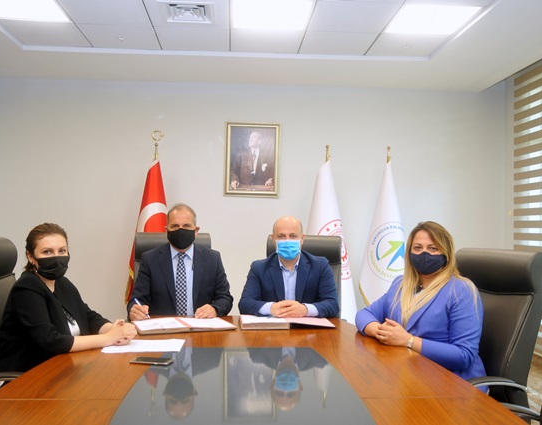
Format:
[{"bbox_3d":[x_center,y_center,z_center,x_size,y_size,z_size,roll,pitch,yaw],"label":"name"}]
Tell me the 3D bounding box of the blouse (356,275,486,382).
[{"bbox_3d":[0.600,0.481,2.158,0.360,0.480,0.530,2,-2,-37],"label":"blouse"}]

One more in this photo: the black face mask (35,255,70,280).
[{"bbox_3d":[-0.826,0.208,2.080,0.085,0.100,0.135,-1,-2,44],"label":"black face mask"}]

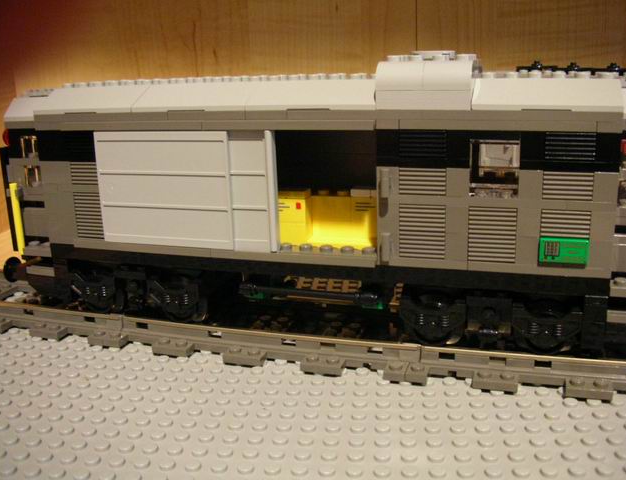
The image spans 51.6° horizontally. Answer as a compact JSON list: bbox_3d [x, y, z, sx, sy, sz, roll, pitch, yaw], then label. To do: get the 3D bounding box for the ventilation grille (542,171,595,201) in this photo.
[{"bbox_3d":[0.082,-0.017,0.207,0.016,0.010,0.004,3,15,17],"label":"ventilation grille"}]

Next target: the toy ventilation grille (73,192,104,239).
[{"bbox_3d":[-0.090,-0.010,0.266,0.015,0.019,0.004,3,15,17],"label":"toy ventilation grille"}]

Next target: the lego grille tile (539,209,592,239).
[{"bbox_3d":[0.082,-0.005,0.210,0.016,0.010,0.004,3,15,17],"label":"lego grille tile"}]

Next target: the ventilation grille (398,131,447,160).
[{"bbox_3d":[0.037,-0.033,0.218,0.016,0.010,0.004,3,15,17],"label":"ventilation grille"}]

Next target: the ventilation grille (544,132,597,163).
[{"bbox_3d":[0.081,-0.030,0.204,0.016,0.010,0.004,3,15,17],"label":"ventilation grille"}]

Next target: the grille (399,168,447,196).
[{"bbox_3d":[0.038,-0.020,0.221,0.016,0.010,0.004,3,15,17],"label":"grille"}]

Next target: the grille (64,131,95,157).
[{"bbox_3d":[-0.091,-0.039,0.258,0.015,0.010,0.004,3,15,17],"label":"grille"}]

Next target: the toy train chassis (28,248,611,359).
[{"bbox_3d":[-0.005,0.016,0.273,0.242,0.034,0.058,3,15,17],"label":"toy train chassis"}]

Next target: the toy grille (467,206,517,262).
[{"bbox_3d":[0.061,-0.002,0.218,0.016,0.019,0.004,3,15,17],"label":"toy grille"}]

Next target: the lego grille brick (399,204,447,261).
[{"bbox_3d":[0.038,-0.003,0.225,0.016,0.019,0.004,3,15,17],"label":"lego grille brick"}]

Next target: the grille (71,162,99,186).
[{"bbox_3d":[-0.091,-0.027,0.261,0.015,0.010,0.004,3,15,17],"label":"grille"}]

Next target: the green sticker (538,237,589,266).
[{"bbox_3d":[0.081,0.004,0.209,0.016,0.008,0.003,3,15,17],"label":"green sticker"}]

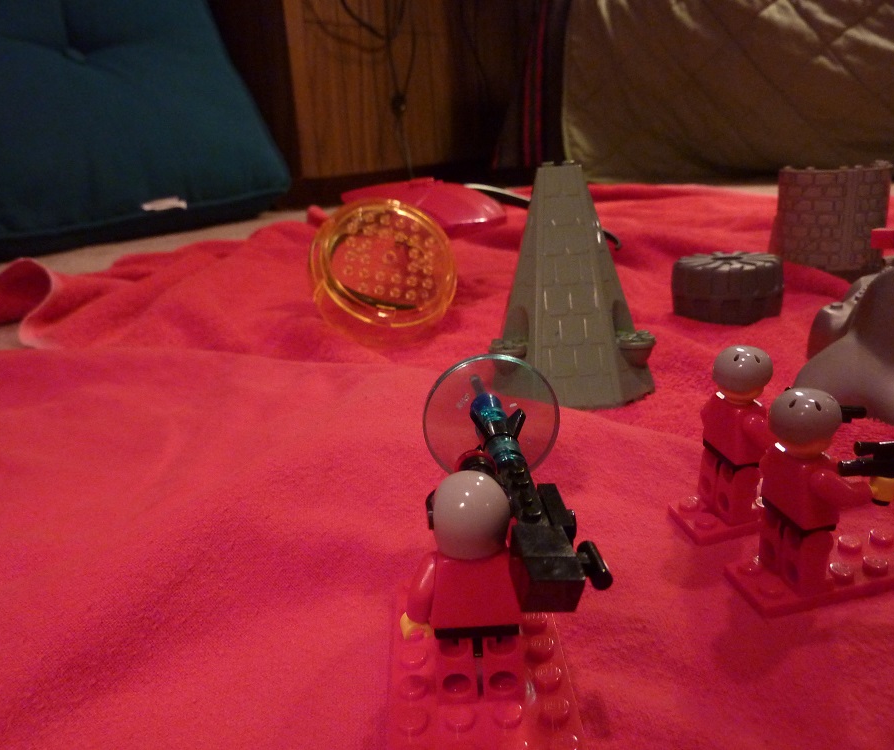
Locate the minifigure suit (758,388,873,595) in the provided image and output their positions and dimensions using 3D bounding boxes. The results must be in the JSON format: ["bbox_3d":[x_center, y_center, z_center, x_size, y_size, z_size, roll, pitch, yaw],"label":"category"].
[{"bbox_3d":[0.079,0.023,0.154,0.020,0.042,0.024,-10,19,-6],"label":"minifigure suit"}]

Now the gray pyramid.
[{"bbox_3d":[0.046,-0.036,0.278,0.064,0.088,0.048,-3,17,9],"label":"gray pyramid"}]

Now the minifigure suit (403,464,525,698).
[{"bbox_3d":[0.003,0.035,0.125,0.025,0.042,0.018,-5,18,0],"label":"minifigure suit"}]

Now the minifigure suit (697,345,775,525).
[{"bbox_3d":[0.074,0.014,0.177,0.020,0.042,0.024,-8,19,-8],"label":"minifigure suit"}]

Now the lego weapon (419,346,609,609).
[{"bbox_3d":[0.014,0.018,0.189,0.039,0.039,0.126,-6,16,-2],"label":"lego weapon"}]

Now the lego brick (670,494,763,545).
[{"bbox_3d":[0.075,0.035,0.184,0.032,0.005,0.016,-8,19,-8],"label":"lego brick"}]

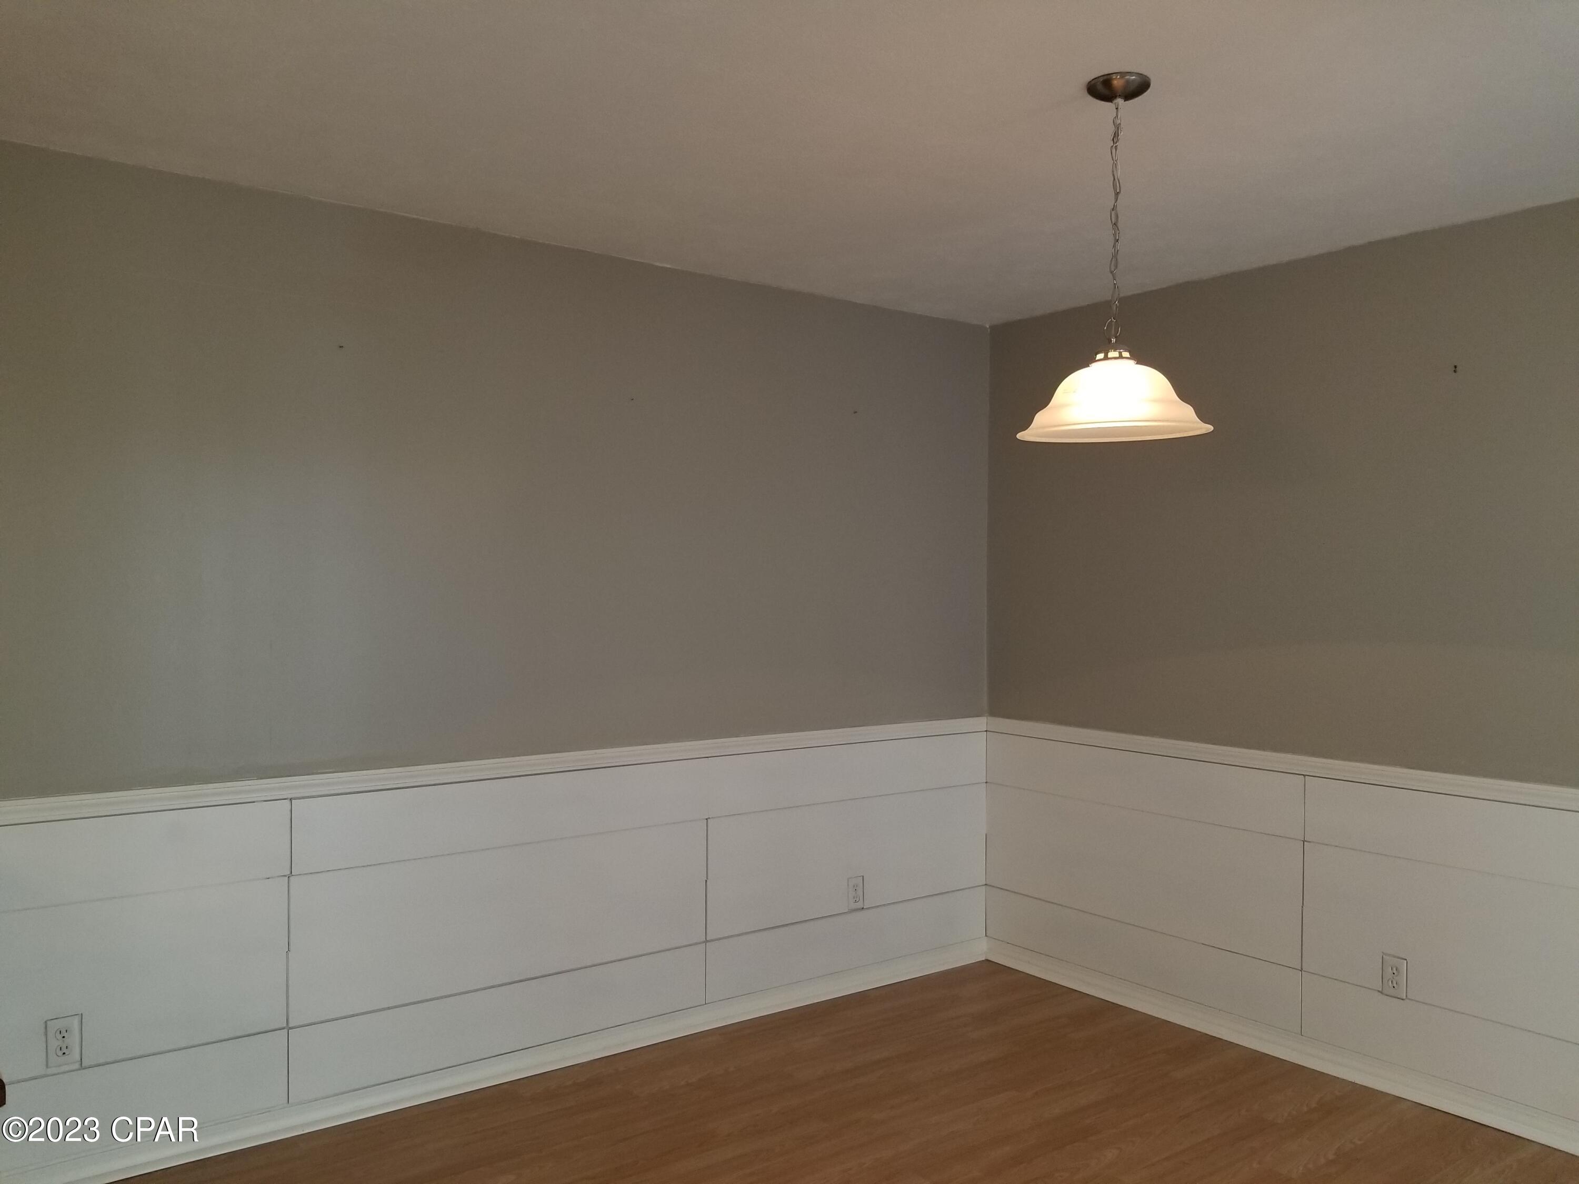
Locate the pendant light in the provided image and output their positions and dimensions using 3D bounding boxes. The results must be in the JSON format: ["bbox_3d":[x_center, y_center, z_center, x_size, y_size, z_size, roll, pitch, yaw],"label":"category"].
[{"bbox_3d":[0.655,-0.668,2.373,0.380,0.695,0.380,0,0,0],"label":"pendant light"}]

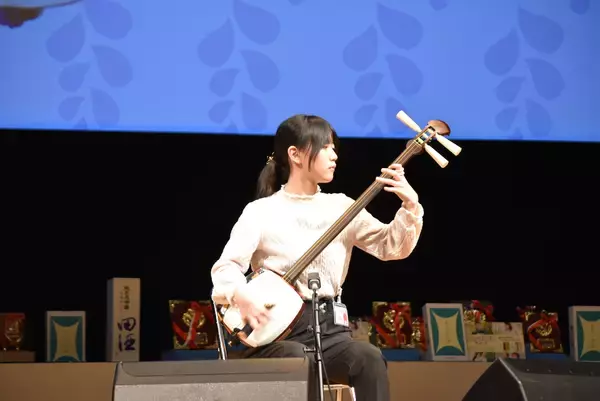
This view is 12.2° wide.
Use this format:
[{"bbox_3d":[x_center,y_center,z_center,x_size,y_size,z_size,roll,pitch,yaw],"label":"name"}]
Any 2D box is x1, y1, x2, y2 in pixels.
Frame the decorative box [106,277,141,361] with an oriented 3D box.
[{"bbox_3d":[-0.757,0.528,12.056,0.118,0.390,0.118,1,-6,-16],"label":"decorative box"}]

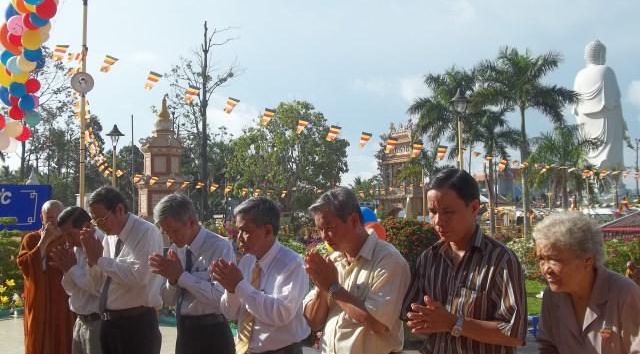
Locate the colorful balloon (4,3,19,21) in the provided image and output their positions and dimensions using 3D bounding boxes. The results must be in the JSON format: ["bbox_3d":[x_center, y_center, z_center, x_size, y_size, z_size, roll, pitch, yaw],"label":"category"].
[{"bbox_3d":[-3.810,-2.039,8.300,0.250,0.260,0.250,0,-3,0],"label":"colorful balloon"}]

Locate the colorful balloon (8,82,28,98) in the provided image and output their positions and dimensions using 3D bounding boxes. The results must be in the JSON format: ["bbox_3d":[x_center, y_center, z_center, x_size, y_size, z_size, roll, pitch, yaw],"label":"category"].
[{"bbox_3d":[-3.905,-1.124,8.600,0.230,0.230,0.230,1,-3,-22],"label":"colorful balloon"}]

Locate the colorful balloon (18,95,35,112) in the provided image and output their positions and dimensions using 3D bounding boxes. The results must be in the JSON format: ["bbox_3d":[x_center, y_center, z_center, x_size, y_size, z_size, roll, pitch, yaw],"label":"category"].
[{"bbox_3d":[-4.365,-1.093,9.900,0.245,0.255,0.245,0,-3,0],"label":"colorful balloon"}]

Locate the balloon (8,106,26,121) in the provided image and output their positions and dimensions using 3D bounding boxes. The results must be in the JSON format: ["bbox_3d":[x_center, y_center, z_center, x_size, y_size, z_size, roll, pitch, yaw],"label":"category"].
[{"bbox_3d":[-3.909,-0.846,8.600,0.224,0.224,0.224,0,-2,0],"label":"balloon"}]

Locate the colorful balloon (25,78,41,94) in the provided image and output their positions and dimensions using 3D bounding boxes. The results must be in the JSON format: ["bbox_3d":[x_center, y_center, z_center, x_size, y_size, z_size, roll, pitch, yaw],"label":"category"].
[{"bbox_3d":[-3.659,-1.162,8.500,0.201,0.211,0.201,0,-2,0],"label":"colorful balloon"}]

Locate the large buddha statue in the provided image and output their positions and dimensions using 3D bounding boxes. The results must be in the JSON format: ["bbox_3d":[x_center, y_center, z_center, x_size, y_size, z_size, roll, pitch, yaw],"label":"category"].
[{"bbox_3d":[34.791,-8.417,83.000,5.200,17.600,5.900,2,-4,-37],"label":"large buddha statue"}]

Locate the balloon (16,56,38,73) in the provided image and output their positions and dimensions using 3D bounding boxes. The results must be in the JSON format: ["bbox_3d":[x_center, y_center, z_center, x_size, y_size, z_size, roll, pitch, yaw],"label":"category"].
[{"bbox_3d":[-3.522,-1.370,8.000,0.240,0.240,0.240,1,-3,-22],"label":"balloon"}]

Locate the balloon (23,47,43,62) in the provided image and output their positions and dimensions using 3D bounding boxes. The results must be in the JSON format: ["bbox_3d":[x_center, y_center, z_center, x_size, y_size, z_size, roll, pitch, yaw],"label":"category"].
[{"bbox_3d":[-3.628,-1.559,8.400,0.250,0.260,0.250,0,-3,0],"label":"balloon"}]

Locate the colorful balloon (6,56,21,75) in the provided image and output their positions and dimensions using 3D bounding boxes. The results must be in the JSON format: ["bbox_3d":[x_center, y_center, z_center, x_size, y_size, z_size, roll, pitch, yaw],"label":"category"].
[{"bbox_3d":[-3.980,-1.457,8.700,0.250,0.260,0.250,0,-3,0],"label":"colorful balloon"}]

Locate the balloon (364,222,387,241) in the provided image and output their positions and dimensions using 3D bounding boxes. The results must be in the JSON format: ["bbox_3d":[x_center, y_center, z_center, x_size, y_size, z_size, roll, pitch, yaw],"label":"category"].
[{"bbox_3d":[0.519,0.548,6.400,0.250,0.260,0.250,0,-3,0],"label":"balloon"}]

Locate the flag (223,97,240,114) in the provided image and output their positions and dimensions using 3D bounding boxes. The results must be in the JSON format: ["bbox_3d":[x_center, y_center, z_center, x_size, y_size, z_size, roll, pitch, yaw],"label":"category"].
[{"bbox_3d":[-1.369,-1.106,10.300,0.240,0.250,0.060,1,-2,-20],"label":"flag"}]

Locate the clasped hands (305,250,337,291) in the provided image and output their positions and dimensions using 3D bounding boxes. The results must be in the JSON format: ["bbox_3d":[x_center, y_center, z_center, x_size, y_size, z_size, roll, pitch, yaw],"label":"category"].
[{"bbox_3d":[0.005,0.316,2.250,0.130,0.150,0.100,3,-4,-44],"label":"clasped hands"}]

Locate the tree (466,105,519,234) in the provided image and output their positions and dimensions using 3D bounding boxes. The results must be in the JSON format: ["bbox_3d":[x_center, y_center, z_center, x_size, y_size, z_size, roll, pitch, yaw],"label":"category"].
[{"bbox_3d":[8.104,0.025,30.801,2.800,6.535,2.800,0,-3,0],"label":"tree"}]

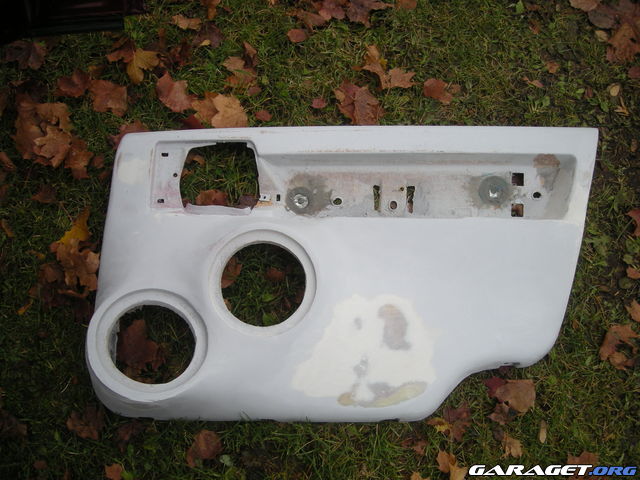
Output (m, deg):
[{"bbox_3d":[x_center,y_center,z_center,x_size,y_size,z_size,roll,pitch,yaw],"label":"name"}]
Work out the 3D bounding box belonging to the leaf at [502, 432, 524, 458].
[{"bbox_3d":[0.339,0.360,1.133,0.031,0.018,0.047,-29,73,-10],"label":"leaf"}]

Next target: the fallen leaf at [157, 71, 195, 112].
[{"bbox_3d":[-0.311,-0.315,1.380,0.069,0.022,0.109,-29,73,-10],"label":"fallen leaf"}]

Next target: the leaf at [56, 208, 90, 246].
[{"bbox_3d":[-0.485,-0.027,1.274,0.059,0.025,0.083,21,71,7],"label":"leaf"}]

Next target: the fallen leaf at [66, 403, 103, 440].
[{"bbox_3d":[-0.410,0.320,1.147,0.070,0.025,0.062,18,71,6],"label":"fallen leaf"}]

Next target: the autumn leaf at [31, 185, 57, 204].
[{"bbox_3d":[-0.552,-0.091,1.301,0.053,0.018,0.040,6,70,2],"label":"autumn leaf"}]

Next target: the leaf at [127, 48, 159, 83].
[{"bbox_3d":[-0.362,-0.354,1.326,0.060,0.020,0.082,12,70,4],"label":"leaf"}]

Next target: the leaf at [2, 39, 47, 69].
[{"bbox_3d":[-0.644,-0.402,1.410,0.095,0.025,0.079,-8,70,-3],"label":"leaf"}]

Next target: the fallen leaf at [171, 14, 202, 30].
[{"bbox_3d":[-0.295,-0.484,1.440,0.069,0.018,0.037,14,71,5],"label":"fallen leaf"}]

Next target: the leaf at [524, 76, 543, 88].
[{"bbox_3d":[0.459,-0.340,1.395,0.049,0.011,0.015,27,72,9],"label":"leaf"}]

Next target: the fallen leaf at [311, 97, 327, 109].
[{"bbox_3d":[-0.001,-0.277,1.303,0.028,0.010,0.026,22,72,8],"label":"fallen leaf"}]

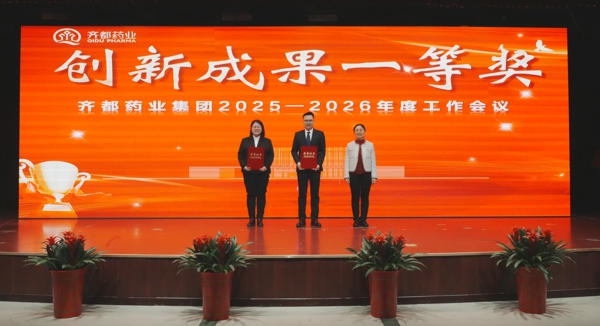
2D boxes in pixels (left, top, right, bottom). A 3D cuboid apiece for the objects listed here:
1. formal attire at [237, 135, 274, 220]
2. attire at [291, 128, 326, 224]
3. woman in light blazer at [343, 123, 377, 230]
[{"bbox_3d":[-0.668,0.240,7.680,0.550,1.310,0.330,0,0,-2],"label":"formal attire"},{"bbox_3d":[0.134,0.190,7.670,0.530,1.440,0.320,0,0,-1],"label":"attire"},{"bbox_3d":[0.940,0.192,7.680,0.510,1.567,0.290,0,0,-1],"label":"woman in light blazer"}]

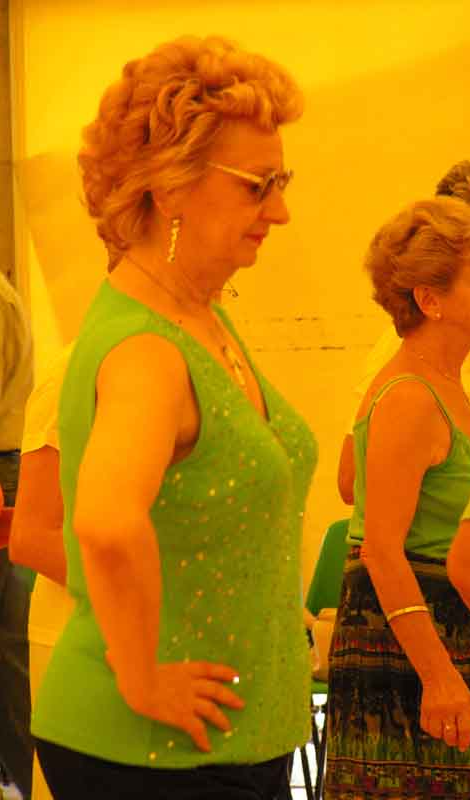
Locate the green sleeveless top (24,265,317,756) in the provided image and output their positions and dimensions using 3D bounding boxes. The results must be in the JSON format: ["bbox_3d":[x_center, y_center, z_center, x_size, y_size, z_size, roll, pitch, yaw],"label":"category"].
[{"bbox_3d":[-0.072,0.147,7.700,0.310,0.580,0.420,0,0,25],"label":"green sleeveless top"}]

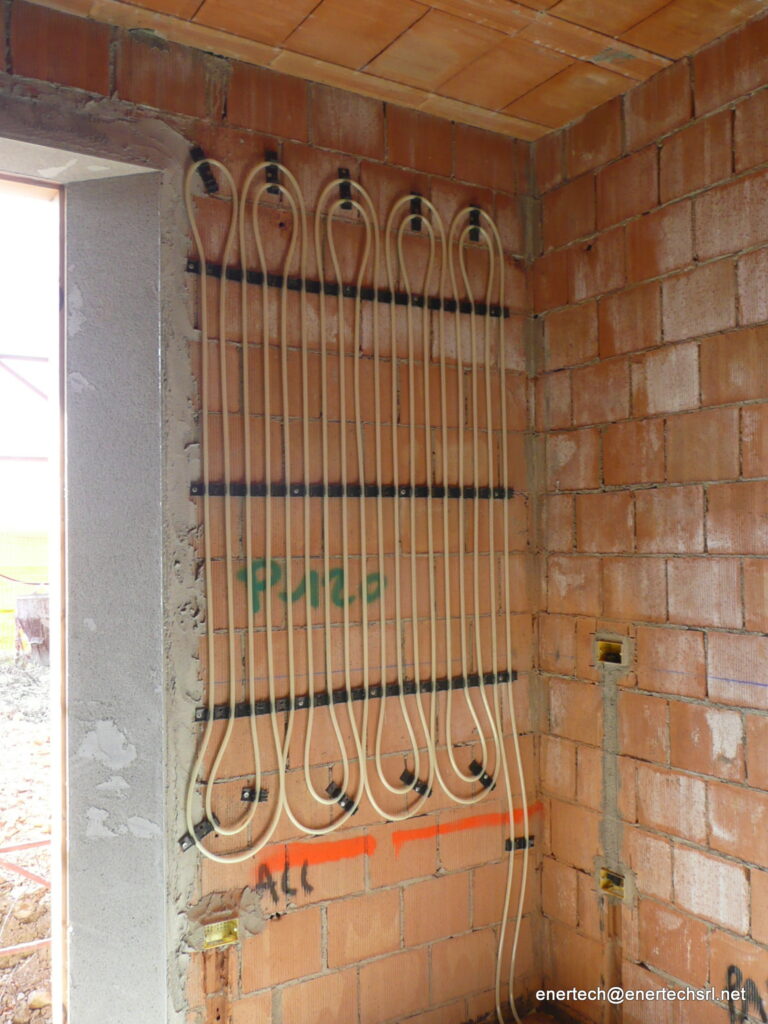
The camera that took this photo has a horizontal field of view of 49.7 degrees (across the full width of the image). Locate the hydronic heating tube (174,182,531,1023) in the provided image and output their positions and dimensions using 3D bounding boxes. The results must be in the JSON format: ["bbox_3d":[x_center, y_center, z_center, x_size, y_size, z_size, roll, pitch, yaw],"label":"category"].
[{"bbox_3d":[-0.028,0.350,2.515,1.158,2.695,0.045,0,-2,-29],"label":"hydronic heating tube"}]

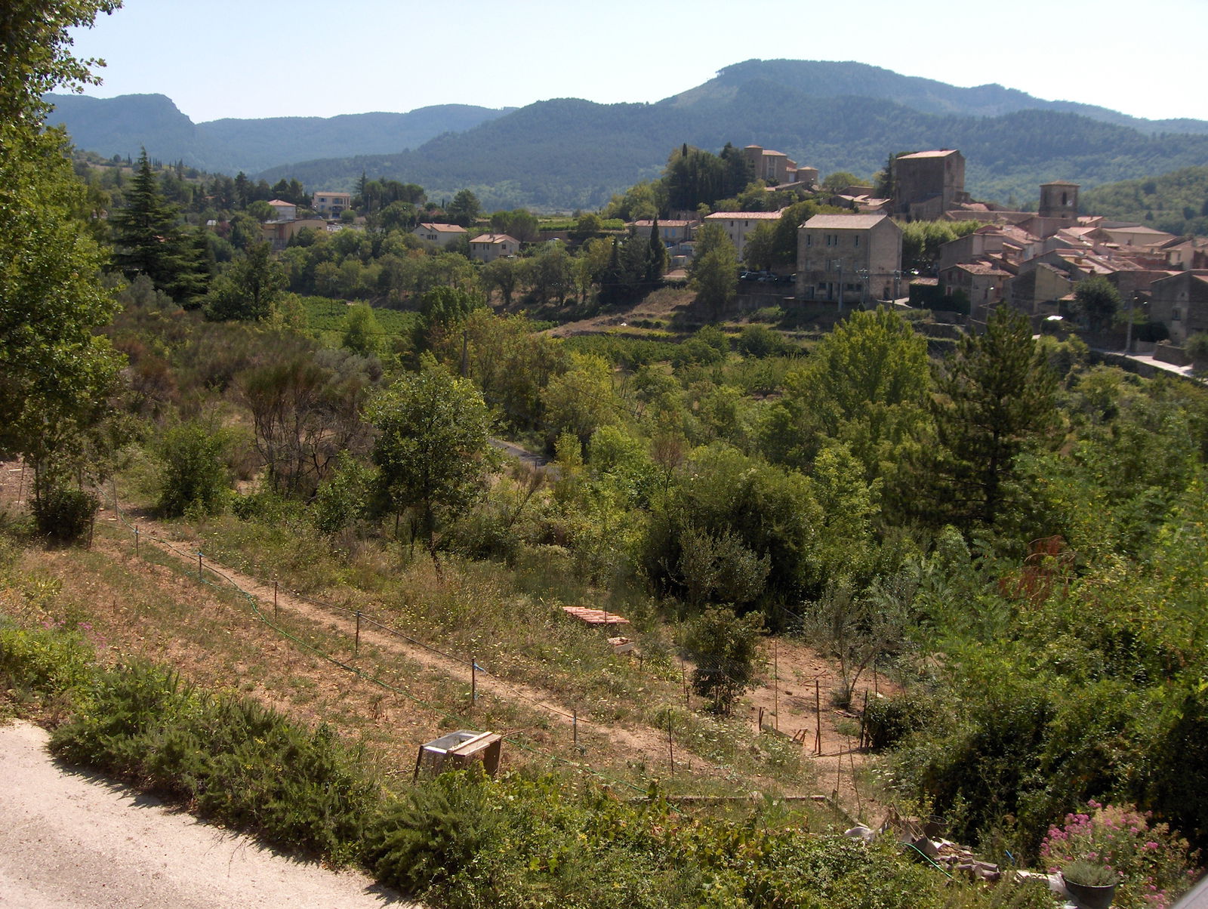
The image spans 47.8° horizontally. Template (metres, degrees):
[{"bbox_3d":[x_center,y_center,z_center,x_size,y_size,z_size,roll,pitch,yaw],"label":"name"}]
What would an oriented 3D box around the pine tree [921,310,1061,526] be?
[{"bbox_3d":[14.215,-1.143,50.000,4.900,8.600,4.900,0,10,0],"label":"pine tree"}]

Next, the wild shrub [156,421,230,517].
[{"bbox_3d":[-13.120,0.470,43.500,2.350,3.040,2.350,1,8,0],"label":"wild shrub"}]

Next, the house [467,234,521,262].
[{"bbox_3d":[-27.597,-51.987,345.000,10.000,7.600,10.000,8,13,38],"label":"house"}]

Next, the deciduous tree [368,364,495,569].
[{"bbox_3d":[-4.045,0.355,32.000,3.000,5.000,3.000,0,10,0],"label":"deciduous tree"}]

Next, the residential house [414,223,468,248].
[{"bbox_3d":[-46.140,-61.820,385.000,11.990,6.470,10.290,-5,10,-38],"label":"residential house"}]

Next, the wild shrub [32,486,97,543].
[{"bbox_3d":[-12.666,1.441,32.000,1.550,1.400,1.500,0,10,0],"label":"wild shrub"}]

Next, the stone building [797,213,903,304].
[{"bbox_3d":[40.130,-31.950,222.000,12.110,13.730,14.080,6,9,31],"label":"stone building"}]

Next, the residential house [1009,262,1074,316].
[{"bbox_3d":[67.040,-25.360,209.000,6.600,7.850,6.030,-2,9,-21],"label":"residential house"}]

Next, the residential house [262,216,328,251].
[{"bbox_3d":[-94.100,-66.920,415.000,13.710,9.170,14.200,8,11,42],"label":"residential house"}]

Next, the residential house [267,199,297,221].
[{"bbox_3d":[-103.184,-77.754,435.000,10.200,7.400,9.000,-2,10,-8],"label":"residential house"}]

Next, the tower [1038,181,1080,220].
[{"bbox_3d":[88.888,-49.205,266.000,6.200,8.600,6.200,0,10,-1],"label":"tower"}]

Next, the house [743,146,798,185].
[{"bbox_3d":[49.050,-85.120,402.000,13.250,10.410,10.350,0,8,-10],"label":"house"}]

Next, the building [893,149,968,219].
[{"bbox_3d":[63.777,-52.508,265.000,10.800,14.000,9.000,8,13,40],"label":"building"}]

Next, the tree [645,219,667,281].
[{"bbox_3d":[9.970,-38.620,257.000,4.090,12.460,4.090,1,8,0],"label":"tree"}]

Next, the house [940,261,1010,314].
[{"bbox_3d":[58.680,-26.240,215.000,7.590,8.050,7.300,-3,9,-25],"label":"house"}]

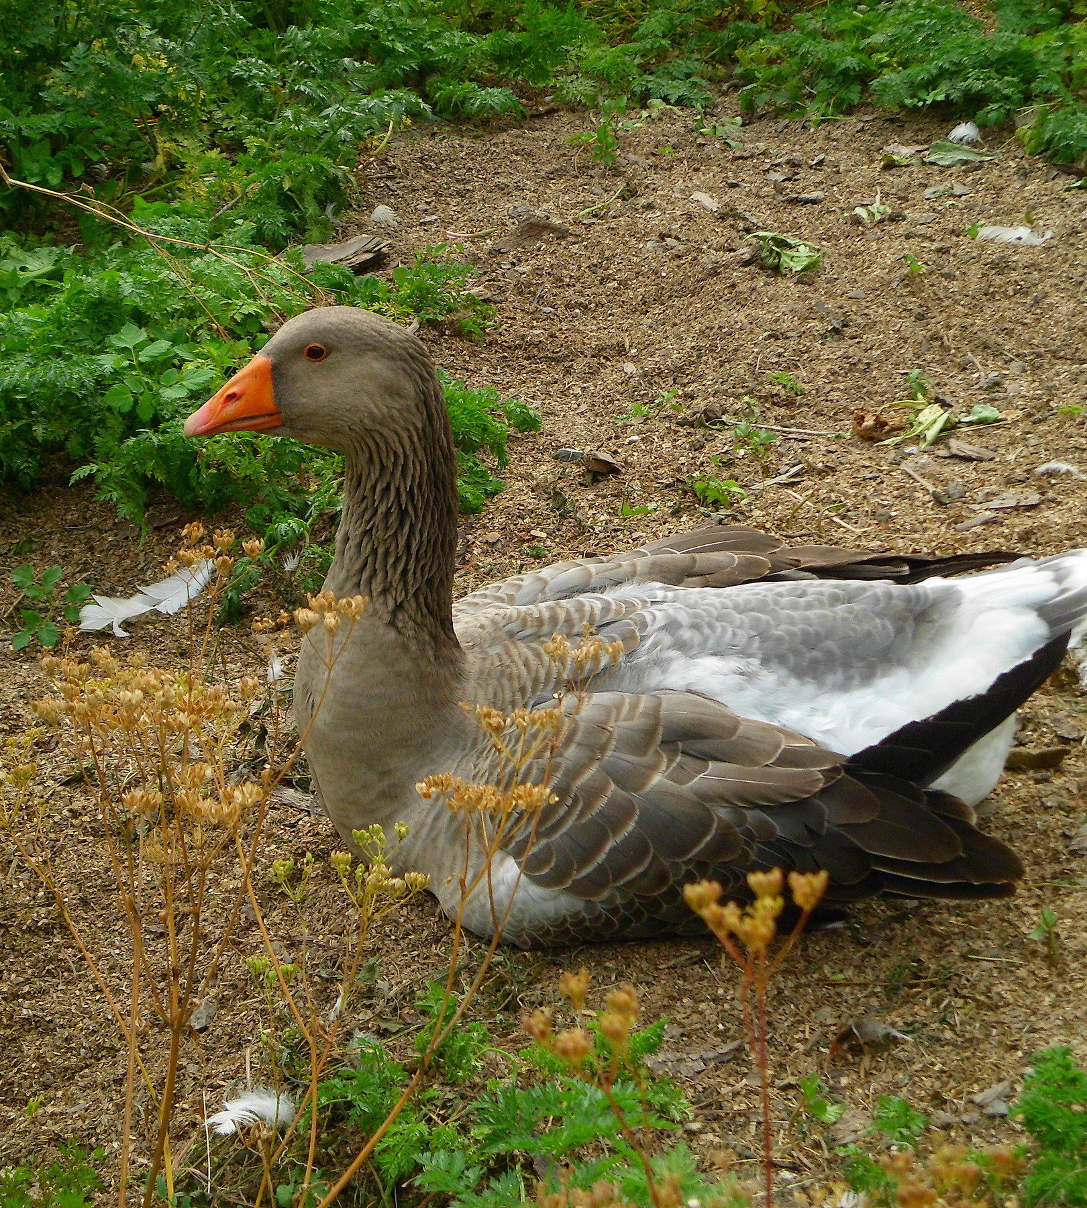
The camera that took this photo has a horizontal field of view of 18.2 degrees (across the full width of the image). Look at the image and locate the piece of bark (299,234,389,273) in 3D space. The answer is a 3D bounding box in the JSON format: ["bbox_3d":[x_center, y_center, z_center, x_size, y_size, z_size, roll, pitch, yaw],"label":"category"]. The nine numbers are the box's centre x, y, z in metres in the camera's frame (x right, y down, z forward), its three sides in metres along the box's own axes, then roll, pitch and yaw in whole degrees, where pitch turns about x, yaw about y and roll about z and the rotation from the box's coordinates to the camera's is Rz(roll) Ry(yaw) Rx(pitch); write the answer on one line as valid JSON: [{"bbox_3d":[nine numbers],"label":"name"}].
[{"bbox_3d":[-0.191,-0.335,3.260,0.095,0.029,0.055,-15,29,-29],"label":"piece of bark"}]

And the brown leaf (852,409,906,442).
[{"bbox_3d":[0.282,-0.151,2.850,0.043,0.018,0.029,0,26,0],"label":"brown leaf"}]

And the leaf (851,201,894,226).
[{"bbox_3d":[0.323,-0.383,3.329,0.041,0.015,0.035,0,26,0],"label":"leaf"}]

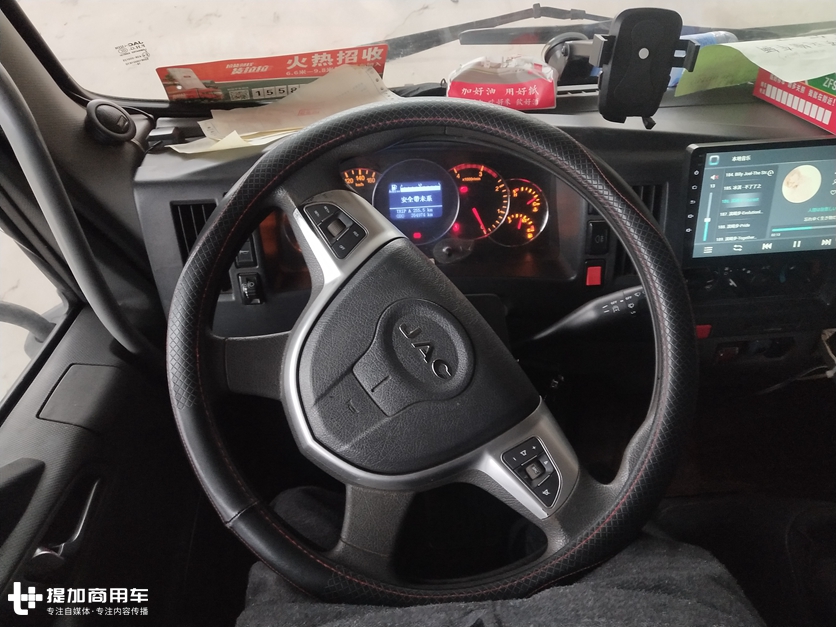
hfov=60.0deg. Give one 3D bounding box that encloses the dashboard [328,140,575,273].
[{"bbox_3d":[0.017,-0.127,0.860,0.345,0.147,0.060,-2,14,0],"label":"dashboard"}]

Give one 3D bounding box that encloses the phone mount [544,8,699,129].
[{"bbox_3d":[0.226,-0.288,0.861,0.135,0.123,0.229,9,15,0],"label":"phone mount"}]

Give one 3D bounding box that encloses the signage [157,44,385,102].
[{"bbox_3d":[-0.190,-0.328,1.005,0.310,0.094,0.010,-8,68,-10],"label":"signage"}]

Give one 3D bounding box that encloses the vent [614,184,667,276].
[{"bbox_3d":[0.265,-0.099,0.860,0.058,0.113,0.028,-2,22,1],"label":"vent"}]

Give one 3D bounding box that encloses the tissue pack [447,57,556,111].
[{"bbox_3d":[0.110,-0.309,0.965,0.140,0.053,0.090,-2,37,0],"label":"tissue pack"}]

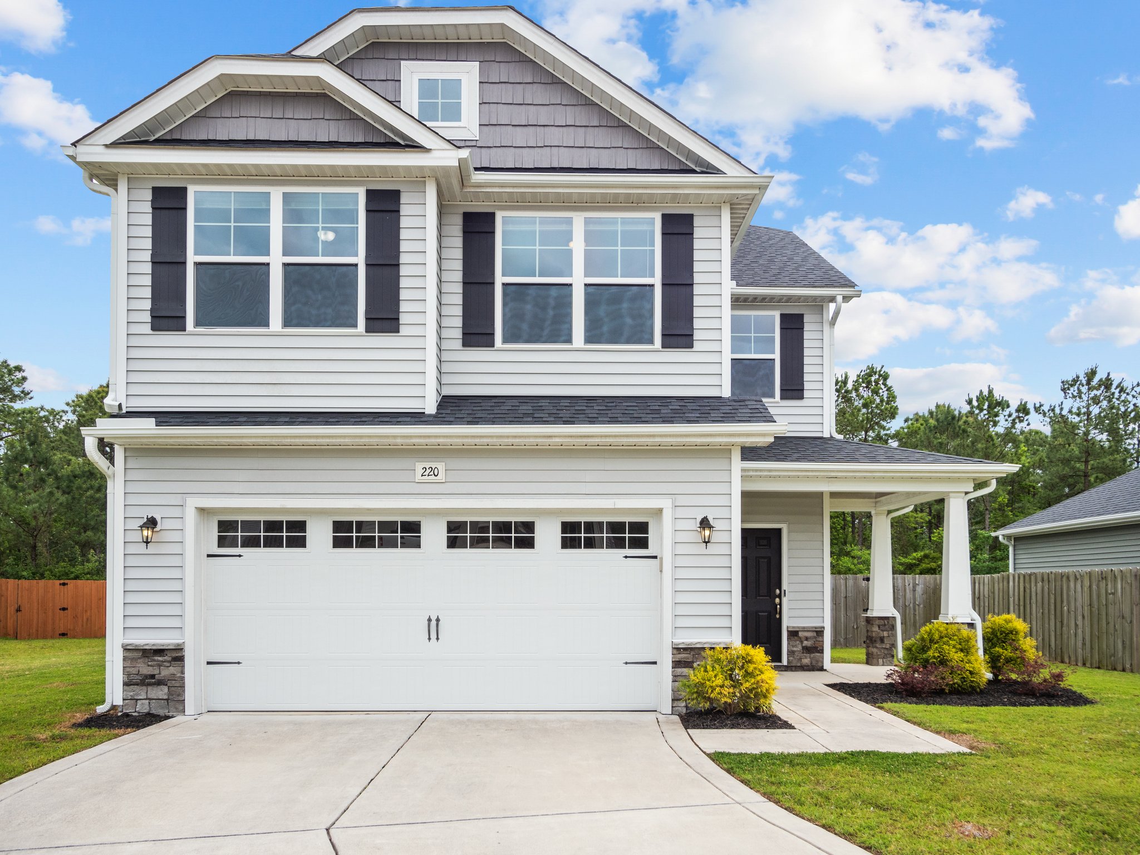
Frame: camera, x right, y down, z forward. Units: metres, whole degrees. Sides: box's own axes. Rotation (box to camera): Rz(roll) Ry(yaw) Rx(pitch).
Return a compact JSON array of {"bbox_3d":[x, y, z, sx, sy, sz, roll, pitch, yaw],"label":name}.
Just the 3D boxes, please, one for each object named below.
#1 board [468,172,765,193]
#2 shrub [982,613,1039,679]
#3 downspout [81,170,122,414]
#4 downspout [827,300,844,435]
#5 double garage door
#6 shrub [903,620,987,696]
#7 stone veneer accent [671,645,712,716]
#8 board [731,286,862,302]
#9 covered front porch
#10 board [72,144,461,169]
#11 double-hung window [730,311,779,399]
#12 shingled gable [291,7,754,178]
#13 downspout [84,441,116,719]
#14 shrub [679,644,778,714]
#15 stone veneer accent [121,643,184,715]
[{"bbox_3d":[0.517,-2.656,10.000,3.280,0.200,0.120,0,-3,-1],"label":"board"},{"bbox_3d":[5.708,2.840,12.000,0.820,0.870,0.800,0,-2,-1],"label":"shrub"},{"bbox_3d":[-4.923,-1.424,9.700,0.430,2.580,0.180,0,-1,-1],"label":"downspout"},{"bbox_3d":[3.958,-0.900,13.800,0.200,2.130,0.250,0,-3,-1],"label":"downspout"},{"bbox_3d":[-1.459,1.950,9.780,4.840,2.140,0.080,0,-1,-1],"label":"double garage door"},{"bbox_3d":[4.447,2.734,10.950,0.990,0.870,0.950,0,-2,-1],"label":"shrub"},{"bbox_3d":[1.363,2.618,9.630,0.600,0.760,0.110,0,-3,-1],"label":"stone veneer accent"},{"bbox_3d":[3.265,-1.970,13.550,2.100,0.180,0.130,0,-3,-1],"label":"board"},{"bbox_3d":[3.620,1.700,12.700,3.600,3.450,3.200,0,-3,-1],"label":"covered front porch"},{"bbox_3d":[-3.073,-2.774,9.400,3.900,0.190,0.060,0,-3,-1],"label":"board"},{"bbox_3d":[2.756,-1.063,13.850,0.820,1.360,0.100,0,-3,-1],"label":"double-hung window"},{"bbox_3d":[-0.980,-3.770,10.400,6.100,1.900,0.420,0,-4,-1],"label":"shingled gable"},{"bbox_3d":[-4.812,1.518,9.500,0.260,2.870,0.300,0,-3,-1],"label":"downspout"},{"bbox_3d":[1.572,2.488,9.120,0.970,0.690,0.930,0,-2,-1],"label":"shrub"},{"bbox_3d":[-4.299,2.597,9.500,0.645,0.745,0.130,0,-1,-1],"label":"stone veneer accent"}]

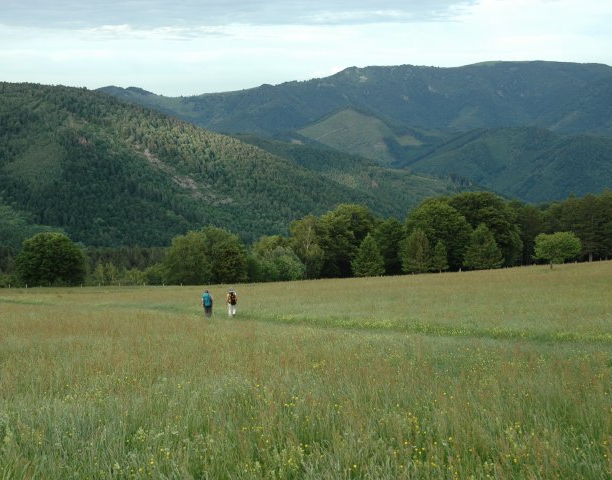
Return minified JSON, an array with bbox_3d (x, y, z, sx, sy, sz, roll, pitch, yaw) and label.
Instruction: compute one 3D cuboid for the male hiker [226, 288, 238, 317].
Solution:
[{"bbox_3d":[-4.438,3.793,61.500,0.620,1.760,0.500,0,1,-13],"label":"male hiker"}]

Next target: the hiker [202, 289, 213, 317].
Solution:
[{"bbox_3d":[-5.742,3.752,59.700,0.600,1.740,0.500,0,1,-9],"label":"hiker"}]

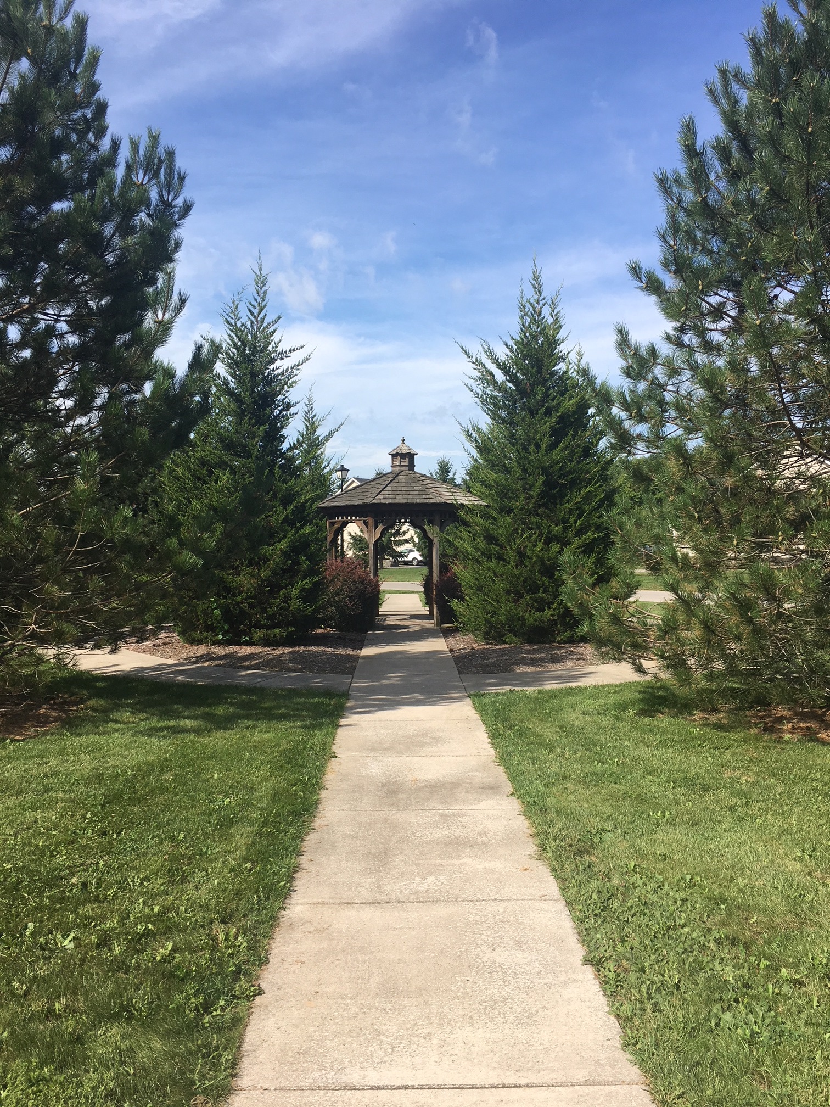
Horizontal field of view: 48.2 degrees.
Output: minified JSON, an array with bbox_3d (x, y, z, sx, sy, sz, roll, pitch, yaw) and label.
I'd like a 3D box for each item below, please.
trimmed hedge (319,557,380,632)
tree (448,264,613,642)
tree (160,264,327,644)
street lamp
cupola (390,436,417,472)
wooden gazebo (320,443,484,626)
[{"bbox_3d":[-1.157,0.690,15.800,1.120,1.200,1.100,0,1,-1],"label":"trimmed hedge"},{"bbox_3d":[1.850,-1.690,14.800,2.700,6.000,2.700,0,1,-1],"label":"tree"},{"bbox_3d":[-2.740,-1.690,14.750,2.750,6.000,2.700,0,1,-1],"label":"tree"},{"bbox_3d":[-2.210,-0.520,28.000,0.400,4.300,0.400,0,1,-1],"label":"street lamp"},{"bbox_3d":[-0.215,-1.850,17.300,0.530,0.635,0.530,0,1,-1],"label":"cupola"},{"bbox_3d":[-0.215,-0.455,17.300,3.080,3.420,3.080,0,1,-1],"label":"wooden gazebo"}]

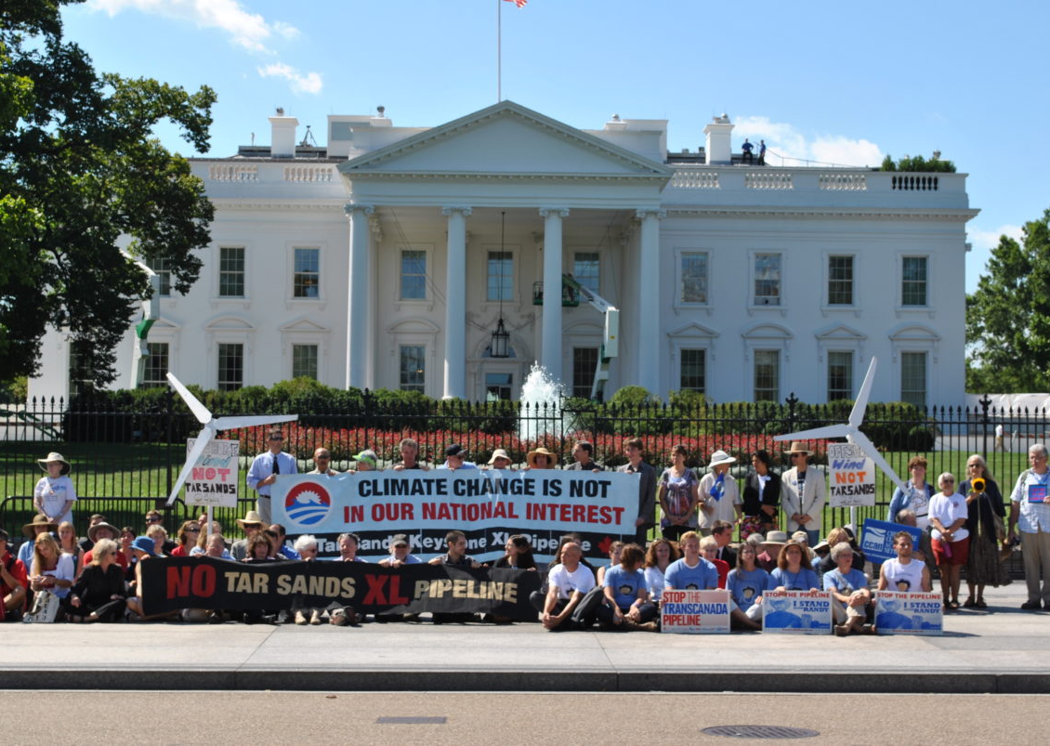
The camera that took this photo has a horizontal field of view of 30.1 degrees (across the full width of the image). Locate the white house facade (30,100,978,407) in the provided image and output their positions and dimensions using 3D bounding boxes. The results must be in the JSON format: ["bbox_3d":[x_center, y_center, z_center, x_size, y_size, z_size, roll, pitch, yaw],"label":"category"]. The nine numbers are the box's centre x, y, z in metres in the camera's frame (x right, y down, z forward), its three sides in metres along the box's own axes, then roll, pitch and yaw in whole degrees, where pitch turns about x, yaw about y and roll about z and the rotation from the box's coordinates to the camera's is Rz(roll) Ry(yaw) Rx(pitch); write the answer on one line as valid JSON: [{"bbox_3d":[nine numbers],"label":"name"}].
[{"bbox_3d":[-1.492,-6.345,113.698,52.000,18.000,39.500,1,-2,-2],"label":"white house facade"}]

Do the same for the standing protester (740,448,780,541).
[{"bbox_3d":[2.656,1.695,22.045,0.480,1.648,0.360,1,-3,-3],"label":"standing protester"}]

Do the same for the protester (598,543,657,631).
[{"bbox_3d":[1.000,2.085,19.200,0.630,0.819,0.720,1,-2,-3],"label":"protester"}]

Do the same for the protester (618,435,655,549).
[{"bbox_3d":[1.239,1.614,21.898,0.510,1.770,0.400,0,-3,6],"label":"protester"}]

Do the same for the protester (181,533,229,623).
[{"bbox_3d":[-3.214,2.051,19.769,0.550,0.843,0.720,0,-3,1],"label":"protester"}]

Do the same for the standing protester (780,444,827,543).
[{"bbox_3d":[3.217,1.699,22.640,0.550,1.795,0.380,0,-3,5],"label":"standing protester"}]

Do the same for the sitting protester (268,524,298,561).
[{"bbox_3d":[-2.507,1.959,19.727,0.580,0.844,0.780,0,-3,14],"label":"sitting protester"}]

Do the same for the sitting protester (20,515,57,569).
[{"bbox_3d":[-5.219,2.020,21.000,0.540,0.993,0.720,1,-2,-6],"label":"sitting protester"}]

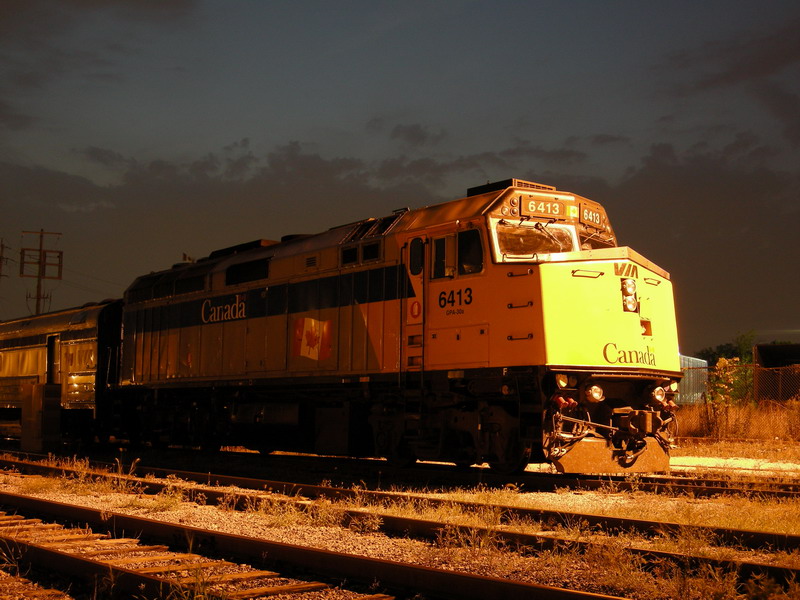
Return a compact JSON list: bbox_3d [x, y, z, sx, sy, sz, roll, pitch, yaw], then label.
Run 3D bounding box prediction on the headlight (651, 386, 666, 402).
[{"bbox_3d":[4.029,1.488,17.464,0.240,0.240,0.160,5,-8,-37],"label":"headlight"}]

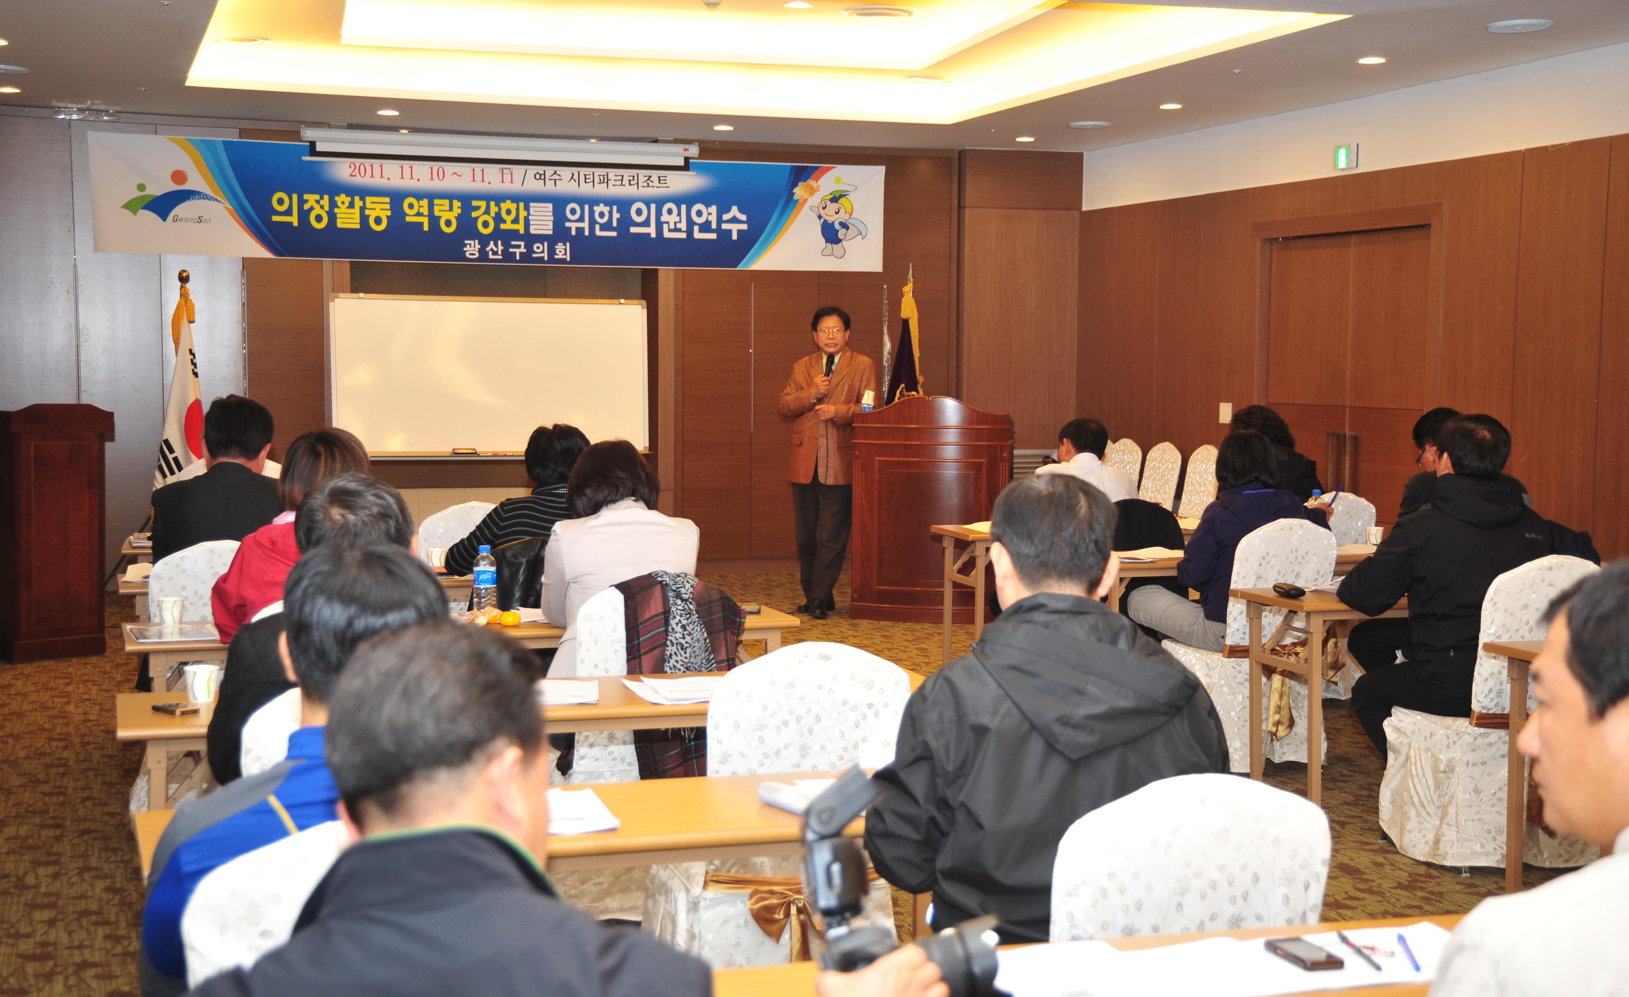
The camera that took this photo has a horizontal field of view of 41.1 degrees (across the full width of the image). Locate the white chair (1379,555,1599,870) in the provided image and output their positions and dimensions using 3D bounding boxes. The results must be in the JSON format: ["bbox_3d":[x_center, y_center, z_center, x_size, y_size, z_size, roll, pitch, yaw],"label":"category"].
[{"bbox_3d":[1.969,0.595,6.337,0.440,0.900,0.550,-1,4,-21],"label":"white chair"}]

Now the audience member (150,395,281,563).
[{"bbox_3d":[-1.824,0.346,6.641,0.510,1.310,0.720,-1,4,-18],"label":"audience member"}]

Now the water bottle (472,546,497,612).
[{"bbox_3d":[-0.917,0.234,6.067,0.067,0.213,0.067,-1,4,-17],"label":"water bottle"}]

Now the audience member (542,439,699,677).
[{"bbox_3d":[-0.546,0.460,5.822,0.470,1.245,0.700,-1,4,-17],"label":"audience member"}]

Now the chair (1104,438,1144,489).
[{"bbox_3d":[1.749,0.087,13.677,0.540,0.910,0.460,-1,4,-17],"label":"chair"}]

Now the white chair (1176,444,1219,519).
[{"bbox_3d":[2.213,0.123,13.476,0.550,0.905,0.450,-1,4,-18],"label":"white chair"}]

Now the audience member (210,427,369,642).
[{"bbox_3d":[-1.190,0.449,5.338,0.520,1.260,0.820,0,4,-11],"label":"audience member"}]

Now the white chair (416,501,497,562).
[{"bbox_3d":[-1.349,0.445,8.211,0.440,0.900,0.550,-1,4,-18],"label":"white chair"}]

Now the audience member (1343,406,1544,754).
[{"bbox_3d":[1.844,0.394,6.484,0.620,1.280,0.740,-2,4,-27],"label":"audience member"}]

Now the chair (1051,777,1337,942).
[{"bbox_3d":[0.416,0.789,3.072,0.440,0.900,0.550,0,4,-15],"label":"chair"}]

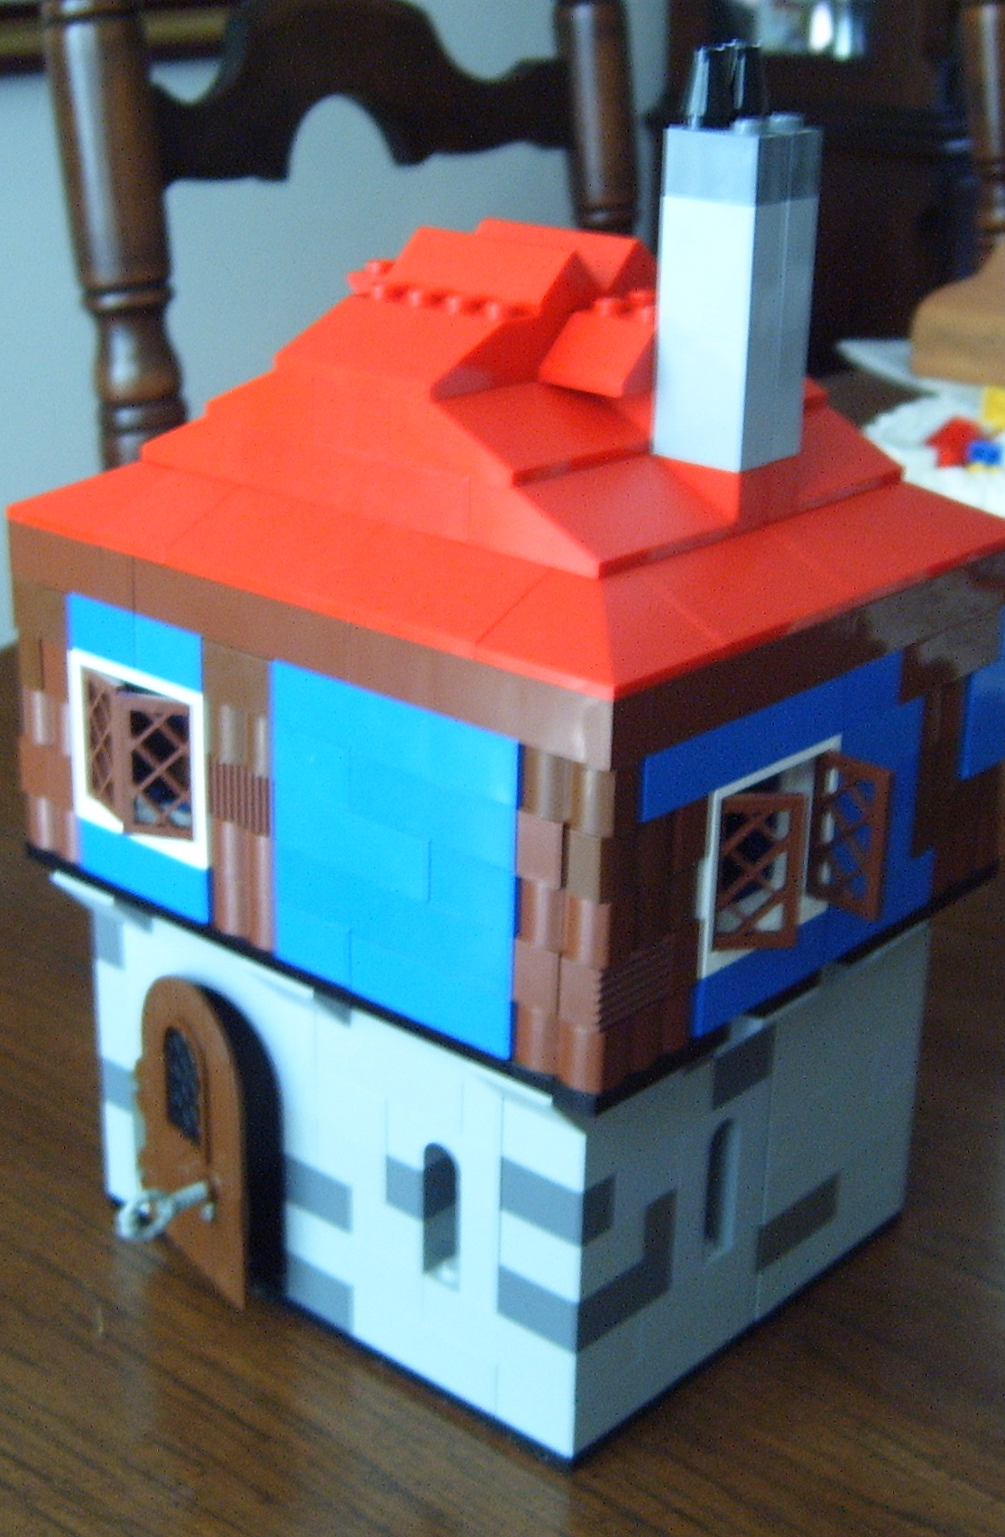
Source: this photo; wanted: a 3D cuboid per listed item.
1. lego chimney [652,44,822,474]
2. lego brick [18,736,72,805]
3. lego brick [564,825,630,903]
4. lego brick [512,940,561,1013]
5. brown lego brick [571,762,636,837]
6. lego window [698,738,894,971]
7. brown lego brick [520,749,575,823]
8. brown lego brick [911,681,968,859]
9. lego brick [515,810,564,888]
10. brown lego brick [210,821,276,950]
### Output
[{"bbox_3d":[0.034,-0.075,0.321,0.016,0.059,0.016,19,27,37],"label":"lego chimney"},{"bbox_3d":[-0.074,0.000,0.374,0.016,0.010,0.008,19,27,37],"label":"lego brick"},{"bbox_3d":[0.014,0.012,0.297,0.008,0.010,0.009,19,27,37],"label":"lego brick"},{"bbox_3d":[0.007,0.028,0.310,0.008,0.010,0.008,19,27,37],"label":"lego brick"},{"bbox_3d":[0.014,0.003,0.295,0.008,0.010,0.008,19,27,37],"label":"brown lego brick"},{"bbox_3d":[0.041,0.013,0.322,0.018,0.029,0.032,18,27,38],"label":"lego window"},{"bbox_3d":[0.008,0.001,0.300,0.008,0.010,0.008,19,27,37],"label":"brown lego brick"},{"bbox_3d":[0.069,-0.001,0.359,0.008,0.029,0.016,19,27,37],"label":"brown lego brick"},{"bbox_3d":[0.008,0.010,0.301,0.008,0.010,0.009,19,27,37],"label":"lego brick"},{"bbox_3d":[-0.038,0.017,0.346,0.016,0.019,0.008,19,27,37],"label":"brown lego brick"}]

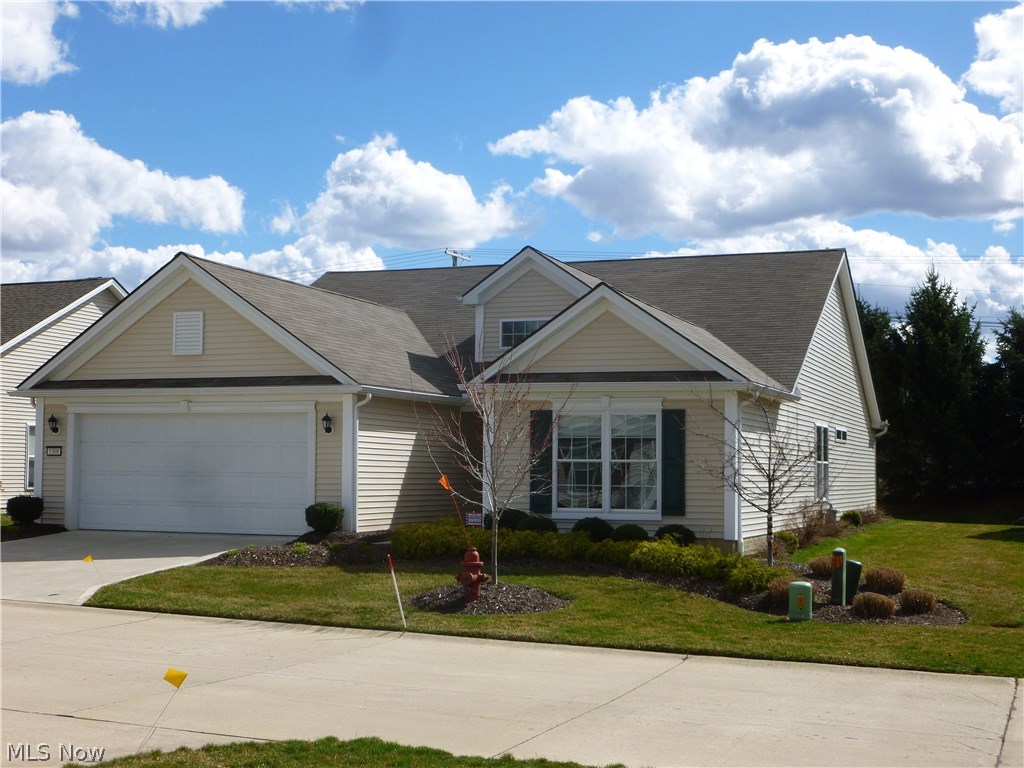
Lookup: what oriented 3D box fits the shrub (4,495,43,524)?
[{"bbox_3d":[-8.862,2.302,25.300,0.700,0.570,0.680,-1,-4,20],"label":"shrub"}]

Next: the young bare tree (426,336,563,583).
[{"bbox_3d":[-0.233,1.005,18.500,1.900,3.300,1.800,0,-3,0],"label":"young bare tree"}]

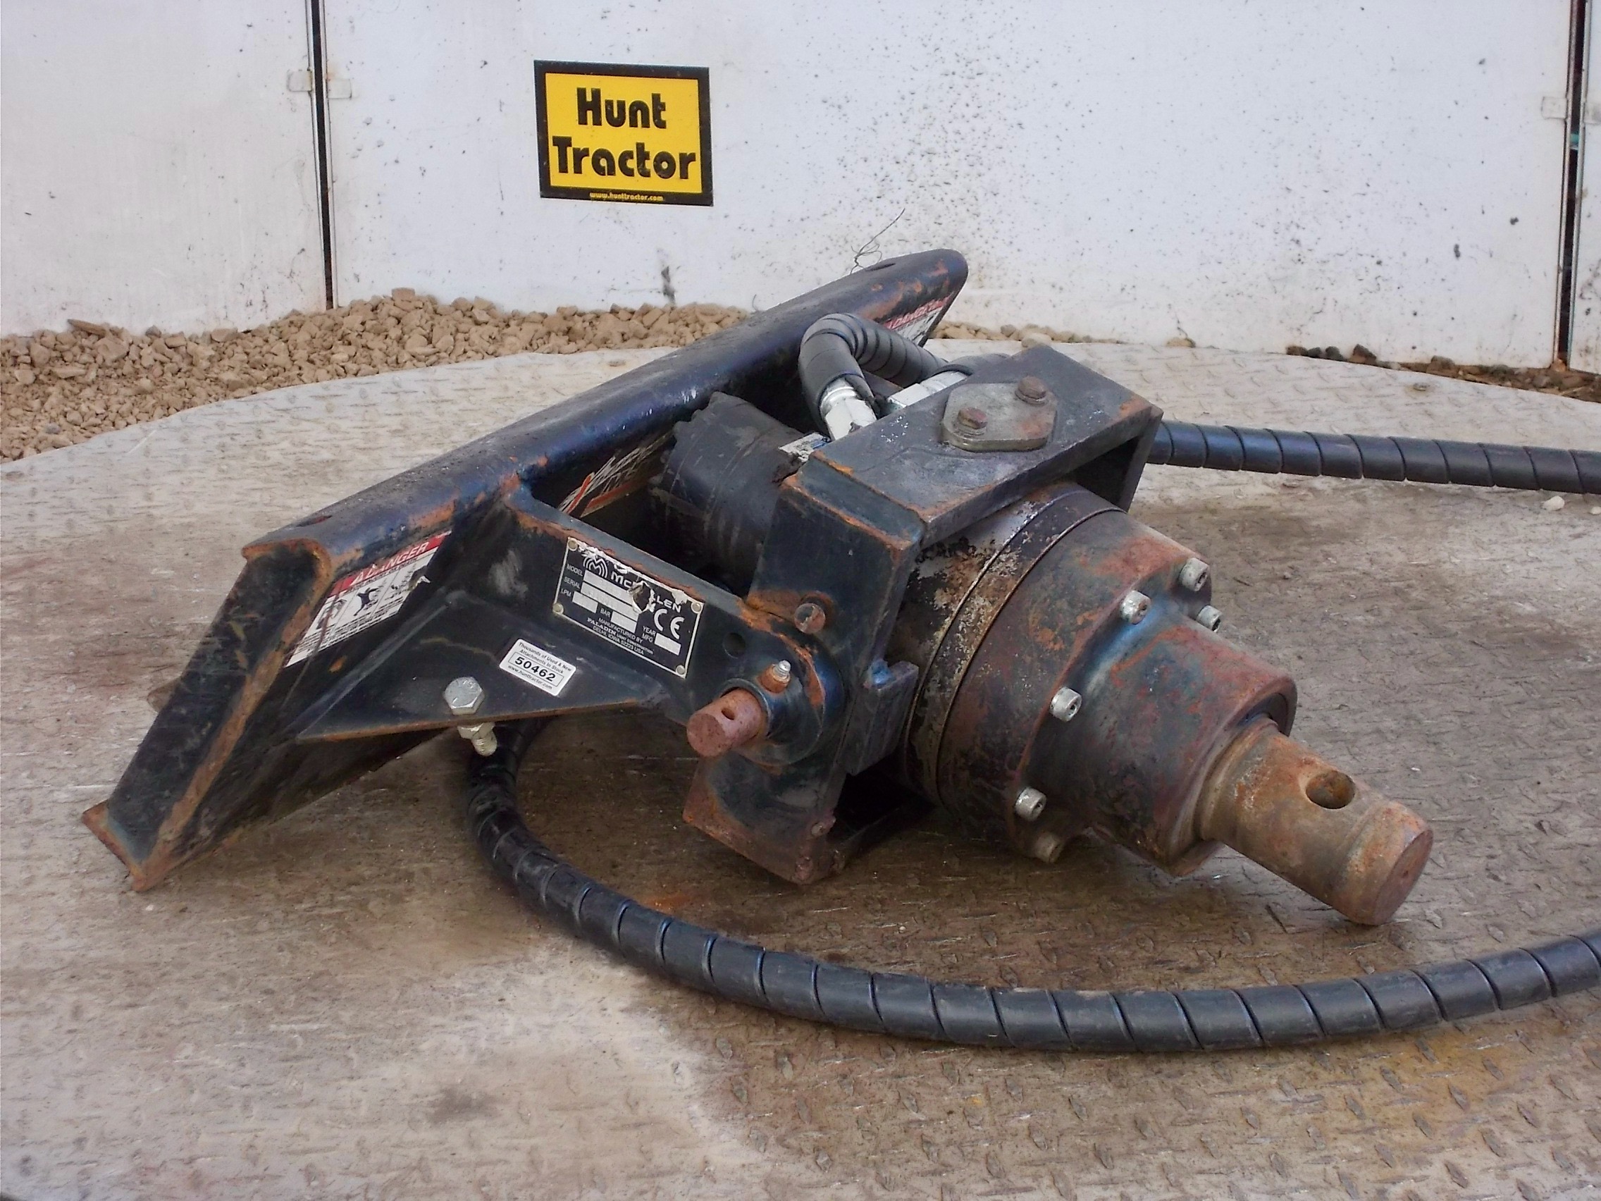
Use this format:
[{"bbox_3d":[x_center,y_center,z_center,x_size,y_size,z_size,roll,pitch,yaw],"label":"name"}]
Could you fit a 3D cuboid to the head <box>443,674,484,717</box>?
[{"bbox_3d":[-0.182,0.051,2.474,0.022,0.008,0.019,-8,62,2],"label":"head"}]

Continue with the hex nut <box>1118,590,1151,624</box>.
[{"bbox_3d":[0.177,0.004,2.420,0.010,0.015,0.015,31,31,22],"label":"hex nut"}]

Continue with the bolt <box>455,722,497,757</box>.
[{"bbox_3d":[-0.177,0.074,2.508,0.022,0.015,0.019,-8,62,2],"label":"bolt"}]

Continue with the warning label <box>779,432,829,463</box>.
[{"bbox_3d":[0.002,-0.085,2.547,0.018,0.001,0.042,31,31,22],"label":"warning label"}]

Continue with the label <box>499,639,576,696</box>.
[{"bbox_3d":[-0.142,0.036,2.487,0.038,0.001,0.019,28,69,19],"label":"label"}]

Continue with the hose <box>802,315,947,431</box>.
[{"bbox_3d":[0.042,-0.136,2.622,0.055,0.087,0.191,5,20,15],"label":"hose"}]

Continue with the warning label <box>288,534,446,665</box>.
[{"bbox_3d":[-0.229,-0.001,2.426,0.001,0.068,0.099,44,35,13],"label":"warning label"}]

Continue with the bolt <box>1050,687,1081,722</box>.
[{"bbox_3d":[0.139,0.054,2.406,0.010,0.015,0.015,31,31,22],"label":"bolt"}]

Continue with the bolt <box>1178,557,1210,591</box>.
[{"bbox_3d":[0.212,-0.014,2.472,0.010,0.015,0.015,31,31,22],"label":"bolt"}]

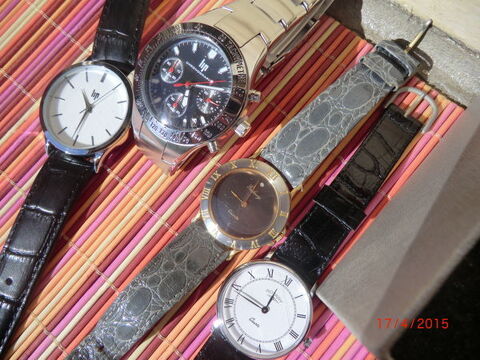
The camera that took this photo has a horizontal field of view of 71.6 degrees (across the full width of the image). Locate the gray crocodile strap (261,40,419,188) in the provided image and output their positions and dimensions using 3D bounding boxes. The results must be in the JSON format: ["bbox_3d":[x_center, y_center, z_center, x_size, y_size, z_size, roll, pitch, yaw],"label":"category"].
[{"bbox_3d":[0.040,-0.026,0.132,0.070,0.008,0.018,-44,79,-2],"label":"gray crocodile strap"}]

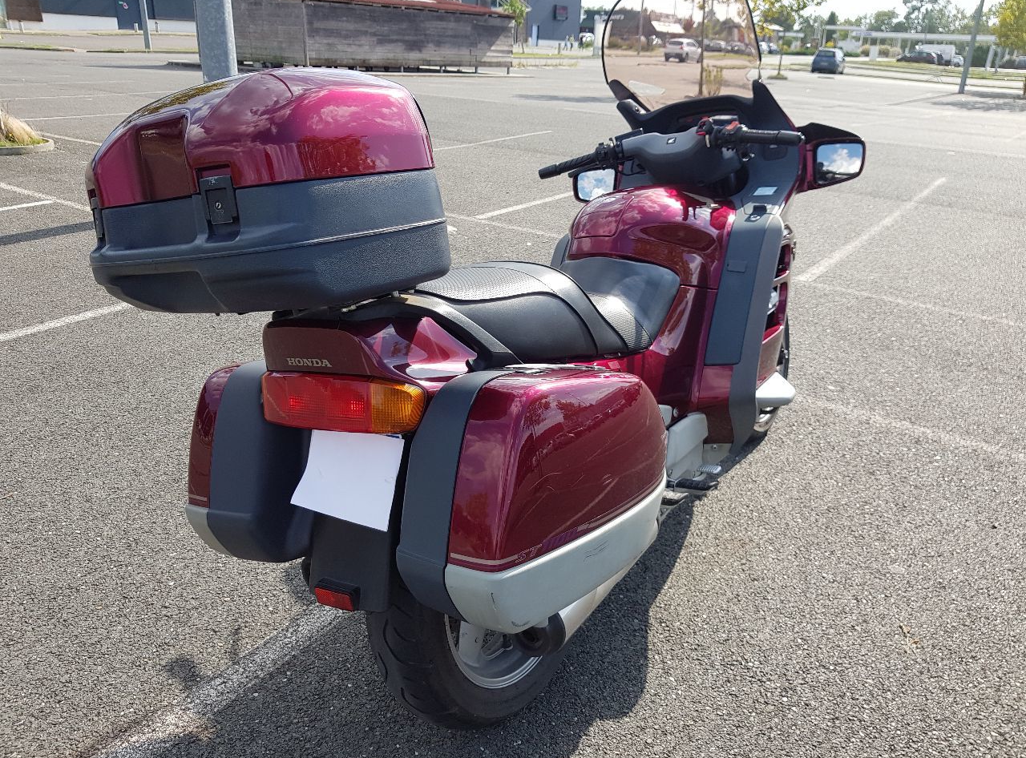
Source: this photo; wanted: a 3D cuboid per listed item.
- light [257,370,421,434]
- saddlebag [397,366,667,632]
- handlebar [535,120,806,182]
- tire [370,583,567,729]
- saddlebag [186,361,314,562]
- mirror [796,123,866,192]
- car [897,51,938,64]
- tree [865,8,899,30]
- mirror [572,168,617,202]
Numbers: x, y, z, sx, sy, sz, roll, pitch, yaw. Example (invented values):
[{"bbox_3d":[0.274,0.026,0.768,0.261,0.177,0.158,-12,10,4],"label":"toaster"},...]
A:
[{"bbox_3d":[-0.263,0.020,1.172,0.360,0.087,0.095,3,19,35],"label":"light"},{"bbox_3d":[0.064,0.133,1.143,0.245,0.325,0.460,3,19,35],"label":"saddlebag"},{"bbox_3d":[0.429,-0.609,2.107,0.760,0.160,0.220,3,19,35],"label":"handlebar"},{"bbox_3d":[-0.029,0.352,1.526,0.160,0.650,0.650,3,19,35],"label":"tire"},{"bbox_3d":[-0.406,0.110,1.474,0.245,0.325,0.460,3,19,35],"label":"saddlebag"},{"bbox_3d":[0.894,-0.620,2.141,0.180,0.165,0.160,3,19,35],"label":"mirror"},{"bbox_3d":[48.802,-38.790,93.000,4.300,1.480,1.780,21,30,36],"label":"car"},{"bbox_3d":[61.266,-57.658,129.675,5.590,8.290,5.590,13,26,23],"label":"tree"},{"bbox_3d":[0.306,-0.649,2.556,0.180,0.165,0.160,3,19,35],"label":"mirror"}]

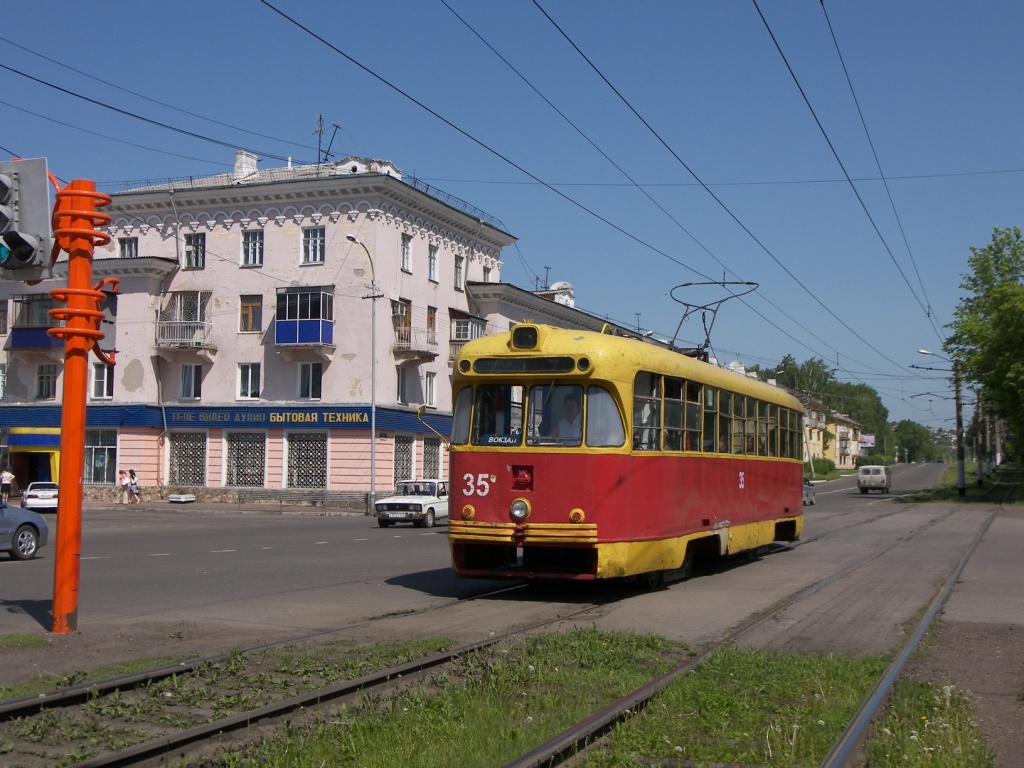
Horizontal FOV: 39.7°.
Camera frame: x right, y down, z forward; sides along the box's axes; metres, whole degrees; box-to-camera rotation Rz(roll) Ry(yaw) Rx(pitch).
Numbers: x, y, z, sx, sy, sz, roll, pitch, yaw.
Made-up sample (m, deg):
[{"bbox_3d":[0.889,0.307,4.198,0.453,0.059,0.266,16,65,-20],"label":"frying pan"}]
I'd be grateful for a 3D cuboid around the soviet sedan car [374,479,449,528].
[{"bbox_3d":[-2.738,3.808,45.451,1.620,1.440,4.150,0,-4,20],"label":"soviet sedan car"}]

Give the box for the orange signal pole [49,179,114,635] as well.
[{"bbox_3d":[-4.075,0.192,13.227,0.570,4.201,0.550,2,-4,-17],"label":"orange signal pole"}]

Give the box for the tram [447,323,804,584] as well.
[{"bbox_3d":[2.420,1.257,22.453,2.620,3.260,14.000,0,-4,20],"label":"tram"}]

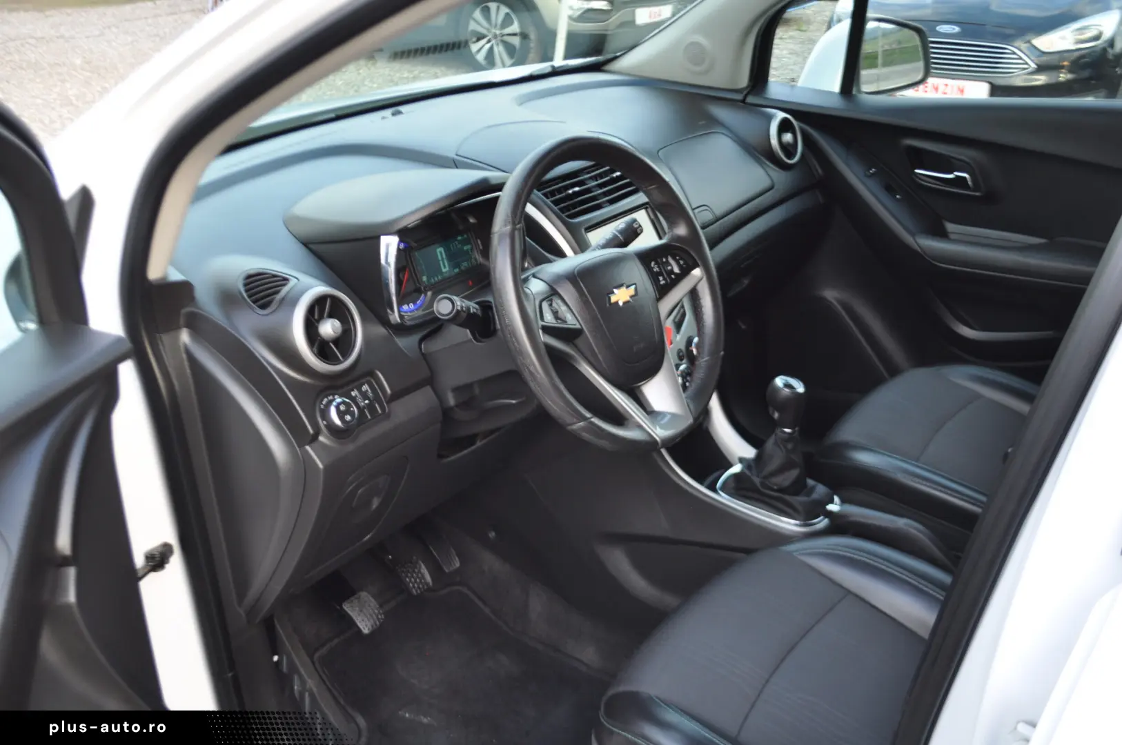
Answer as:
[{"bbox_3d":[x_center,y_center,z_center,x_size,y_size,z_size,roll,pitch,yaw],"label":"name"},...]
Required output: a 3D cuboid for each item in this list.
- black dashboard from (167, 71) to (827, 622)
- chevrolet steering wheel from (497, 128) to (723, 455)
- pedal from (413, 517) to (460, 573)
[{"bbox_3d":[-0.089,-0.201,1.899,0.630,0.550,1.360,21,33,33],"label":"black dashboard"},{"bbox_3d":[0.051,-0.089,1.310,0.100,0.368,0.370,-15,10,45],"label":"chevrolet steering wheel"},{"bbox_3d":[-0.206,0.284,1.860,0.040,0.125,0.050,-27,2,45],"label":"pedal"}]

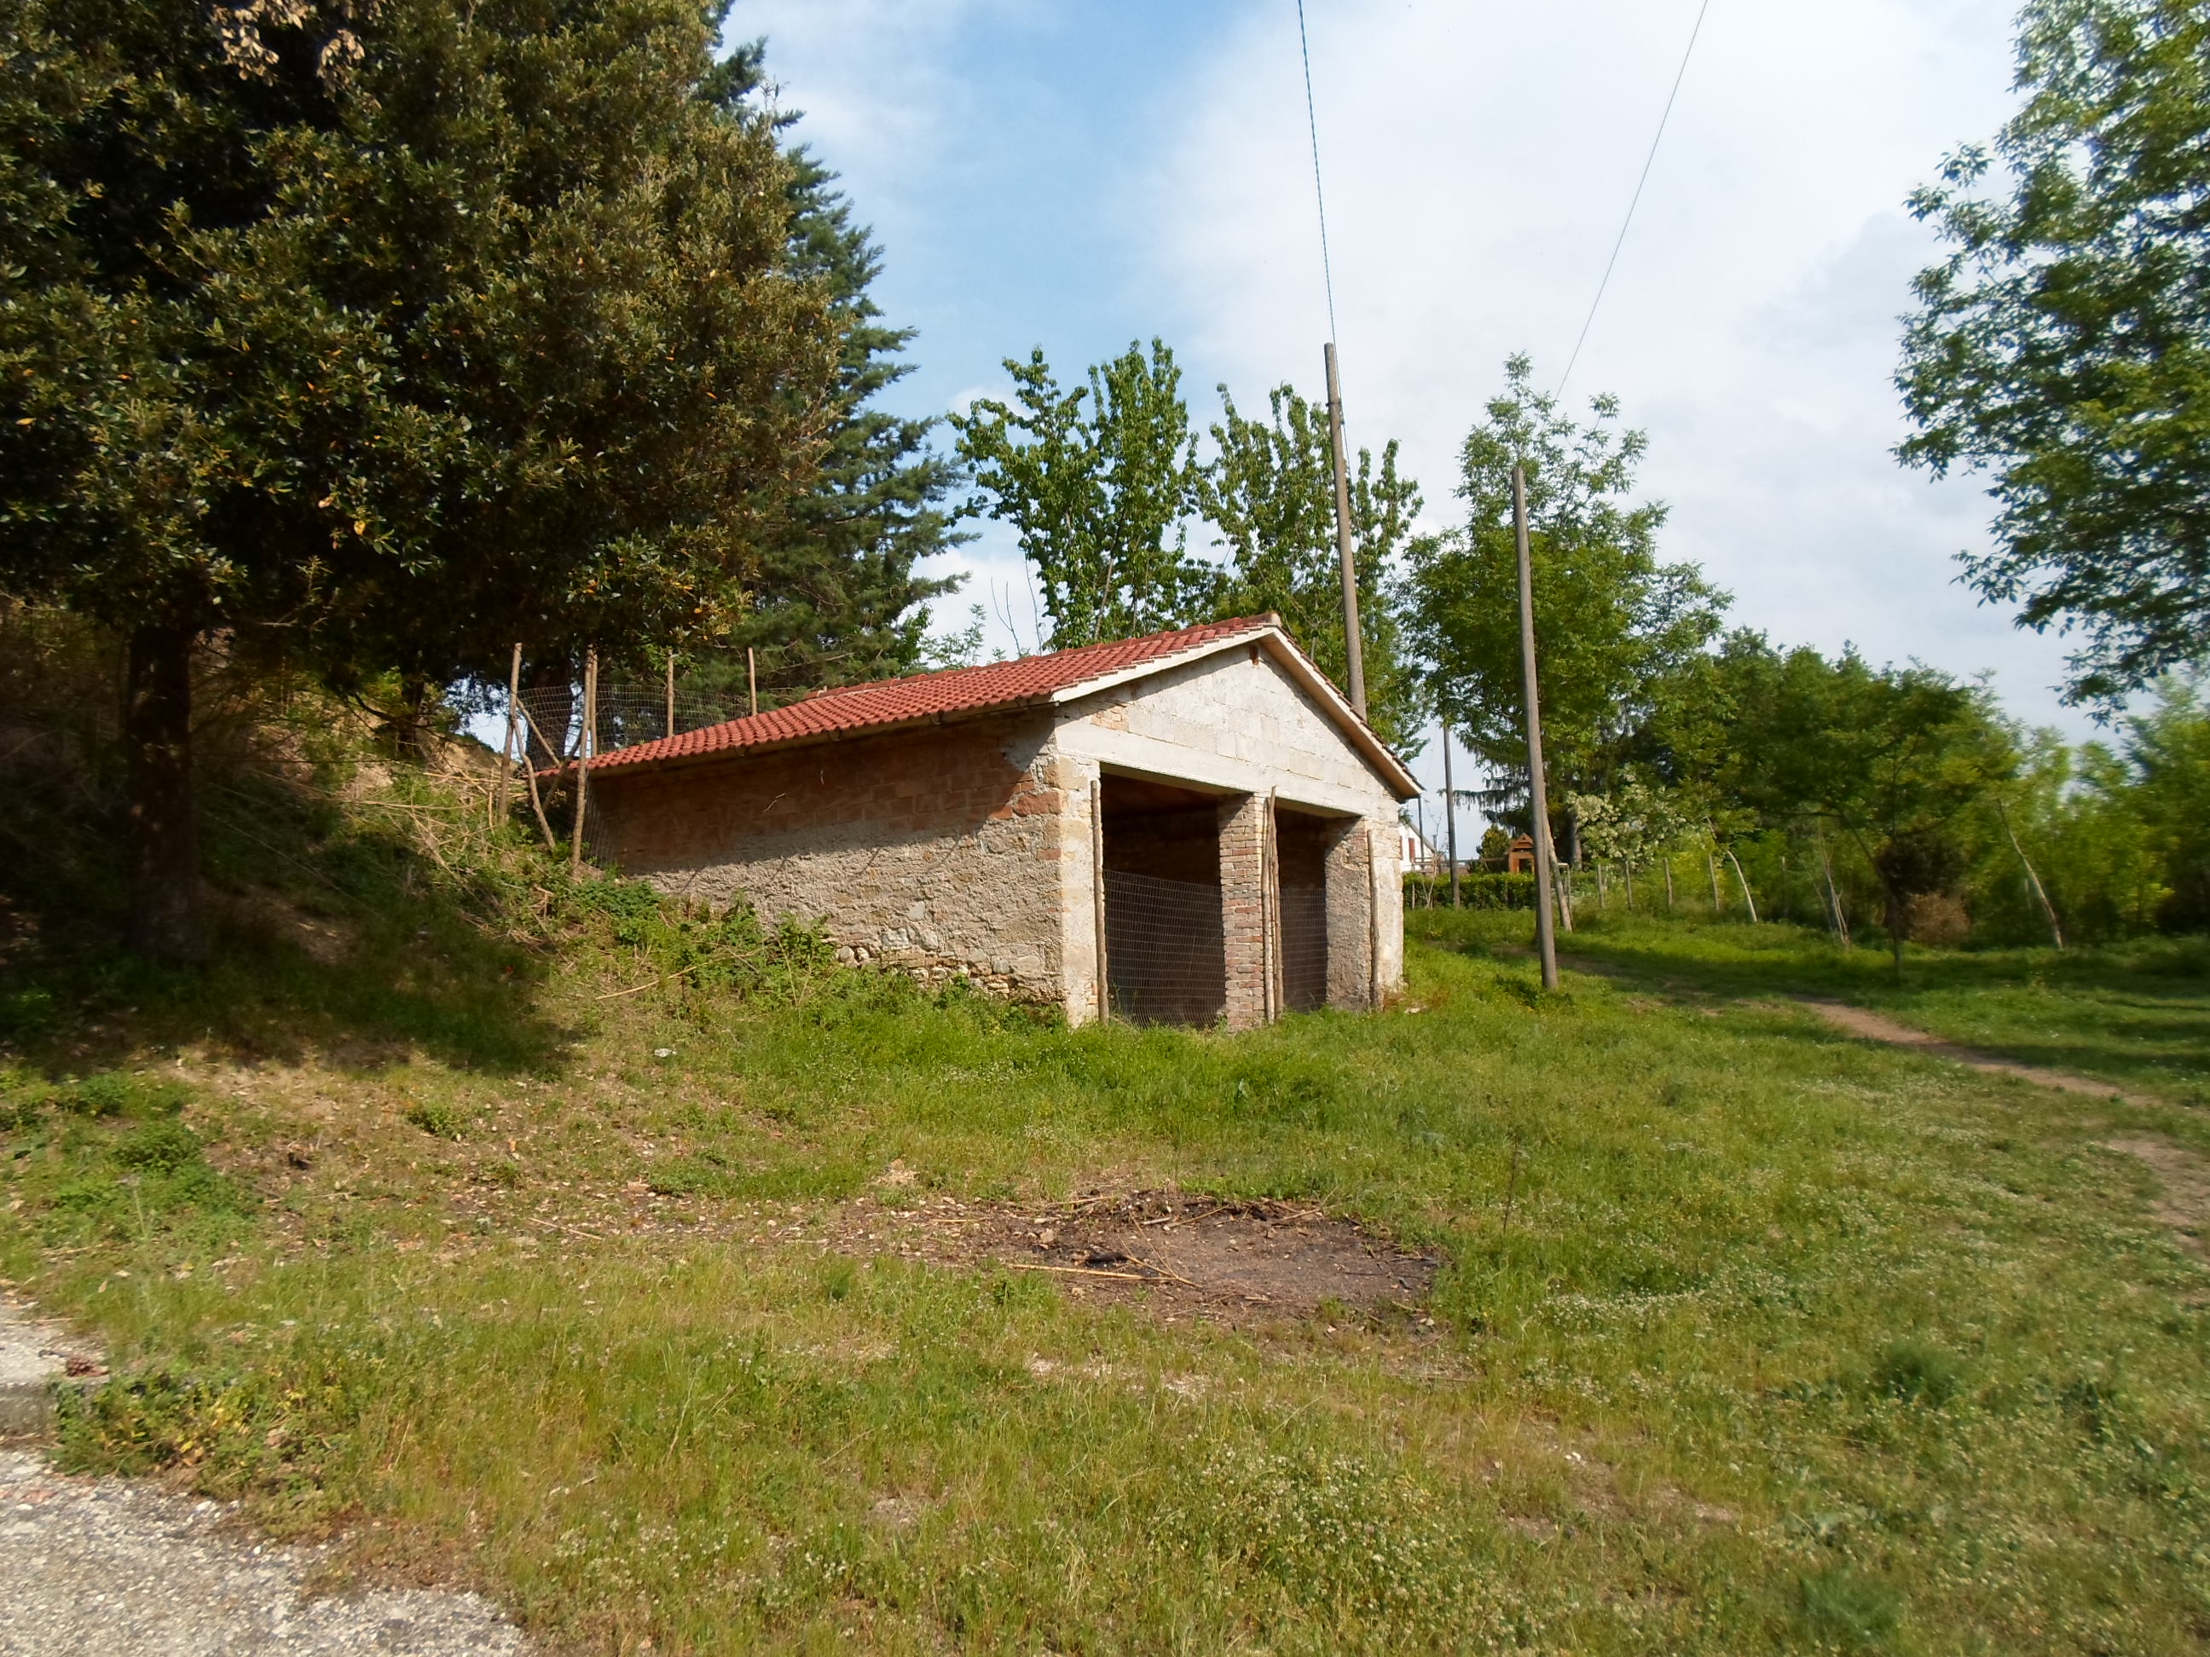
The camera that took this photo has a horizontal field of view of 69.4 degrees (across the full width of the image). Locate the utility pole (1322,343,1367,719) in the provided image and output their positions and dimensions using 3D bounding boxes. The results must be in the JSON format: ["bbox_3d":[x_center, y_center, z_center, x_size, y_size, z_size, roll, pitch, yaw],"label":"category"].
[{"bbox_3d":[3.275,-2.459,20.929,0.200,8.113,0.200,-4,-6,0],"label":"utility pole"}]

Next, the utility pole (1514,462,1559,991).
[{"bbox_3d":[5.482,-1.349,20.364,0.190,6.828,0.190,-2,-6,0],"label":"utility pole"}]

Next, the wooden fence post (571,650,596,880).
[{"bbox_3d":[-4.584,-0.599,14.008,0.075,2.007,0.075,1,-6,0],"label":"wooden fence post"}]

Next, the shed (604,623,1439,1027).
[{"bbox_3d":[-0.854,0.101,16.665,5.945,3.863,7.748,-6,-7,31],"label":"shed"}]

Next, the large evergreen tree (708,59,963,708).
[{"bbox_3d":[-5.476,-6.214,22.303,6.300,14.643,6.300,-2,-6,0],"label":"large evergreen tree"}]

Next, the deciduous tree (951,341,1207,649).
[{"bbox_3d":[-0.427,-2.927,22.964,3.600,8.466,3.400,-2,-6,0],"label":"deciduous tree"}]

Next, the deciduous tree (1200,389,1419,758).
[{"bbox_3d":[3.027,-2.517,23.248,3.200,8.171,3.200,-2,-6,0],"label":"deciduous tree"}]

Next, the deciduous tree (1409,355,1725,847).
[{"bbox_3d":[7.294,-3.072,26.546,5.100,9.951,5.000,-2,-6,0],"label":"deciduous tree"}]

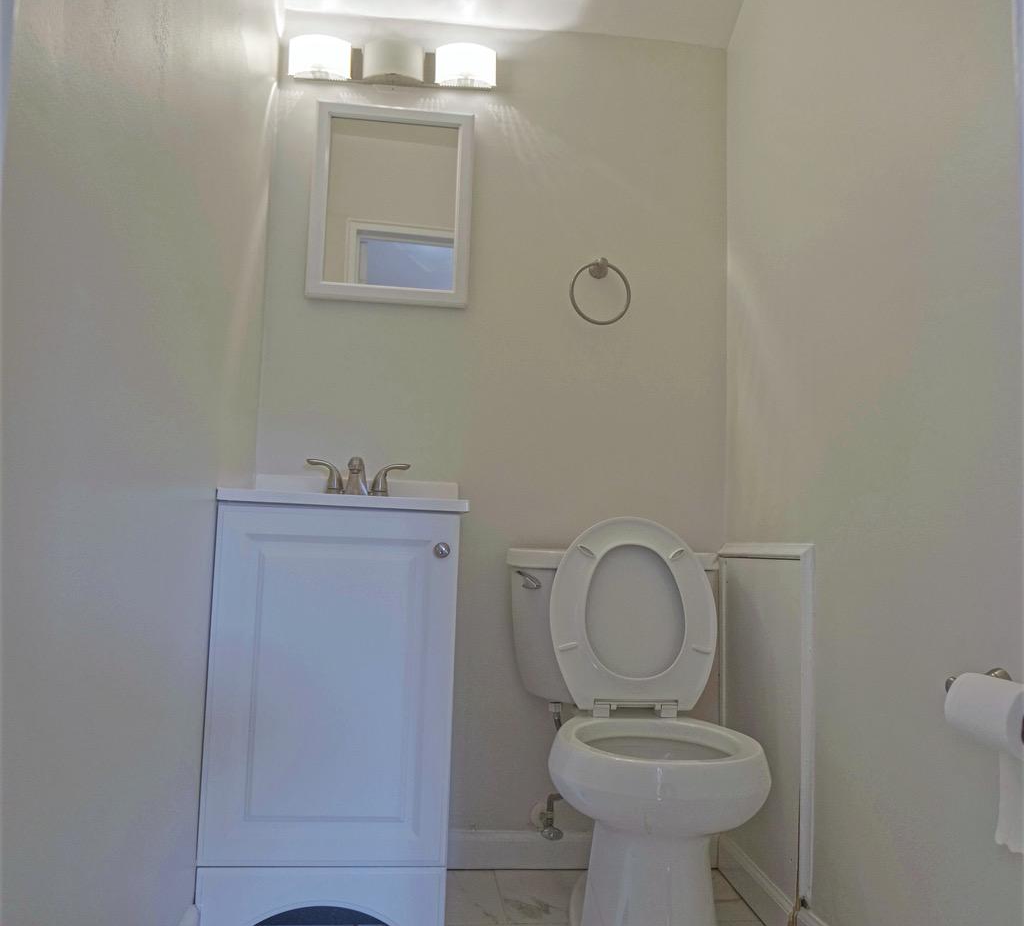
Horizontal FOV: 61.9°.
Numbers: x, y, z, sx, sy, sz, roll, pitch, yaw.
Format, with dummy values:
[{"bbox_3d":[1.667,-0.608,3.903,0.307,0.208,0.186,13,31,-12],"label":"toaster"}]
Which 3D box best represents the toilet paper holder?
[{"bbox_3d":[0.620,0.291,1.073,0.073,0.050,0.160,3,-6,-7],"label":"toilet paper holder"}]

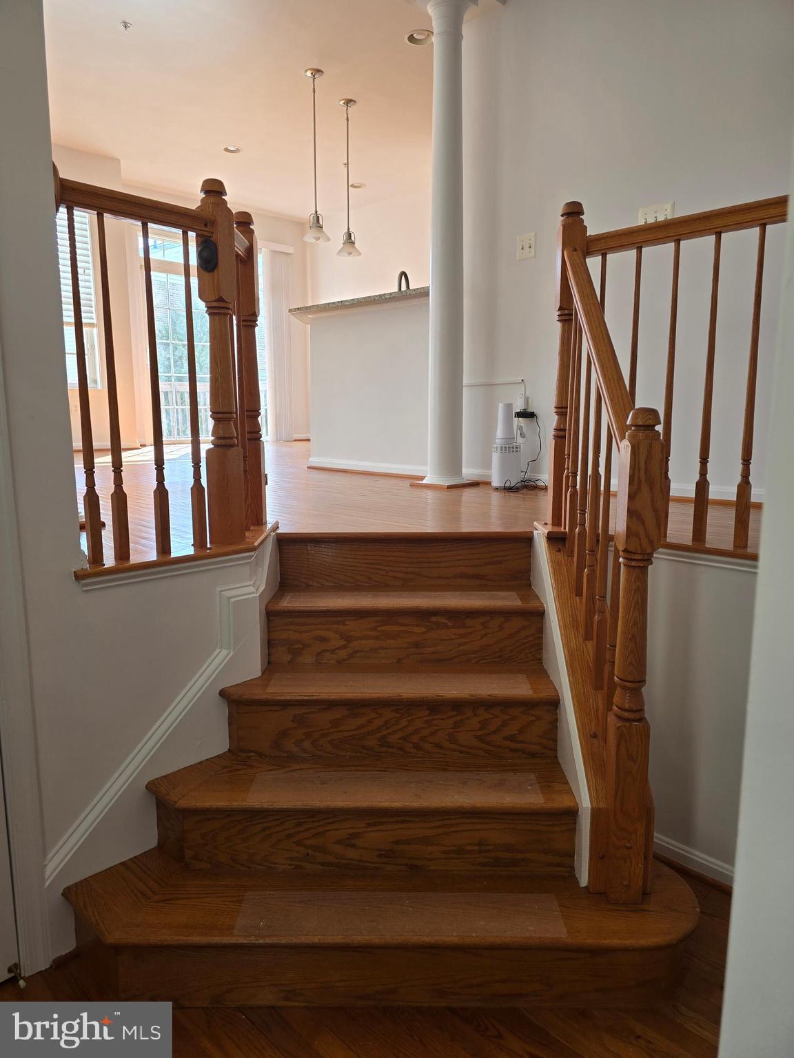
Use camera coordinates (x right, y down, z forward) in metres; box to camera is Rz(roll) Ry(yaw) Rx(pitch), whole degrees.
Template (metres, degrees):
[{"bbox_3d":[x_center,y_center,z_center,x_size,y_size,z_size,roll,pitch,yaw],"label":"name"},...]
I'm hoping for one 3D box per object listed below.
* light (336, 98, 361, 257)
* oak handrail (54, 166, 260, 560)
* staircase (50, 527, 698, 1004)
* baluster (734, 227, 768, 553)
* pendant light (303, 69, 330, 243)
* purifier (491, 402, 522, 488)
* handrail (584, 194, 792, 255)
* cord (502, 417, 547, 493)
[{"bbox_3d":[-0.372,-2.701,5.426,0.198,1.117,0.198,0,9,0],"label":"light"},{"bbox_3d":[-0.587,-0.436,1.939,0.240,0.990,0.755,6,11,34],"label":"oak handrail"},{"bbox_3d":[-0.053,0.548,1.958,1.510,0.945,0.960,0,9,0],"label":"staircase"},{"bbox_3d":[0.925,-0.359,1.841,0.034,0.835,0.034,-9,13,-44],"label":"baluster"},{"bbox_3d":[-0.572,-2.622,4.968,0.196,1.125,0.196,0,9,0],"label":"pendant light"},{"bbox_3d":[0.581,-0.446,3.743,0.150,0.445,0.150,-1,9,-3],"label":"purifier"},{"bbox_3d":[0.781,-0.816,1.909,0.060,0.055,0.600,-9,13,-44],"label":"handrail"},{"bbox_3d":[0.665,-0.394,3.619,0.210,0.385,0.200,0,9,0],"label":"cord"}]

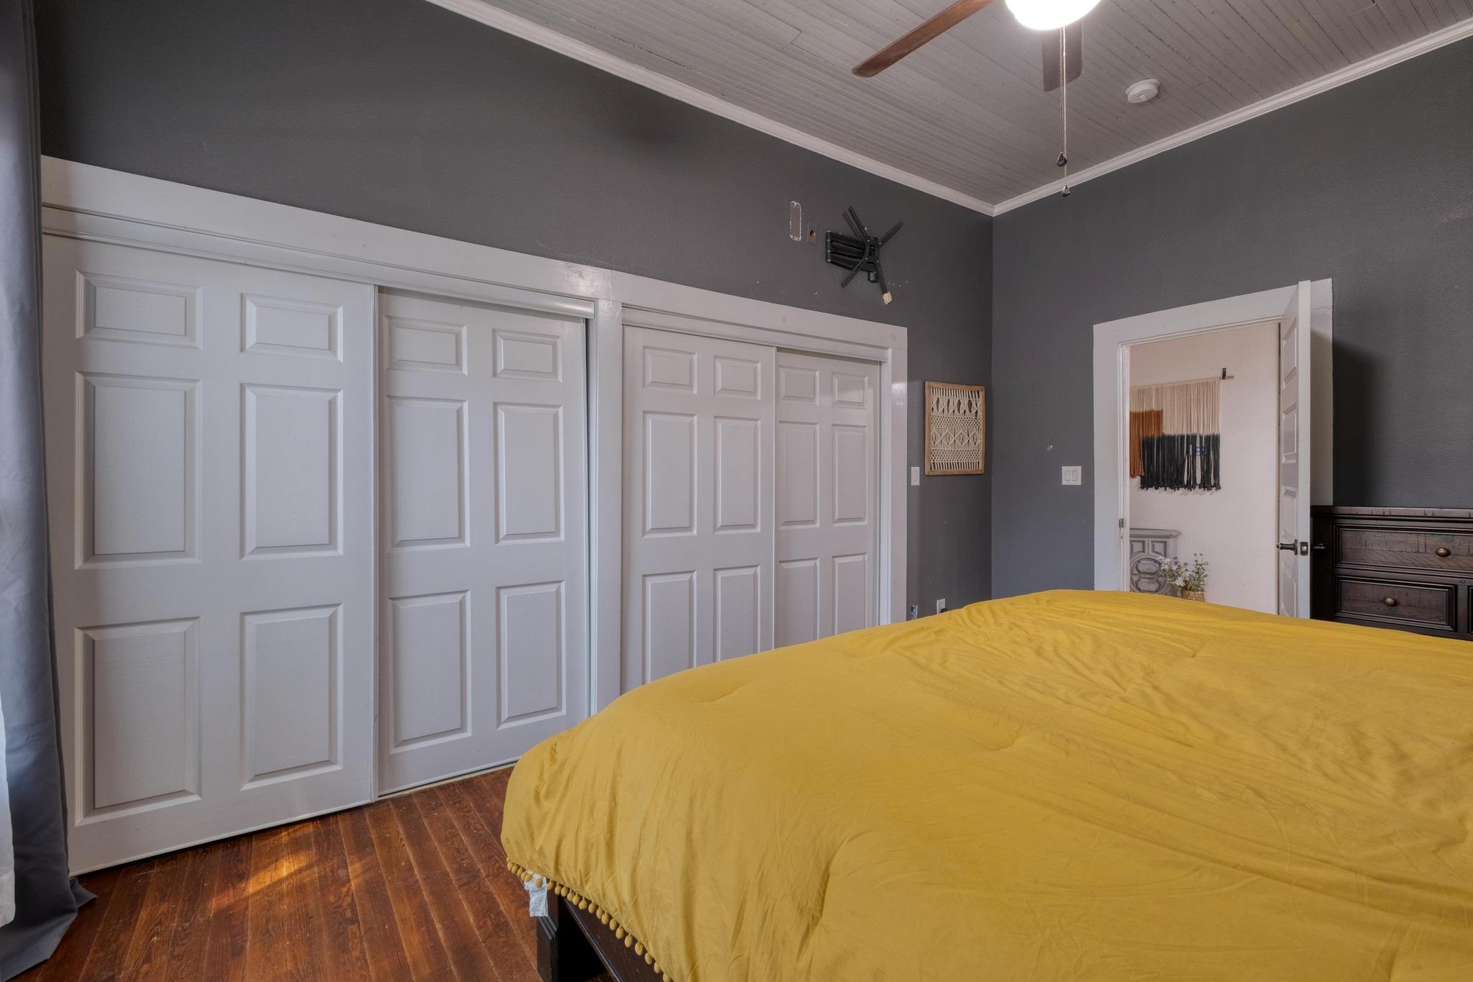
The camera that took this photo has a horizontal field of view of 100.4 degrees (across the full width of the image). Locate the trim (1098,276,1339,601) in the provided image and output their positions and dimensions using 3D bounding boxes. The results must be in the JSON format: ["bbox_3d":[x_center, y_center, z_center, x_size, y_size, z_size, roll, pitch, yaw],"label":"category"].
[{"bbox_3d":[2.471,0.104,3.294,0.080,2.197,1.074,0,0,-32],"label":"trim"}]

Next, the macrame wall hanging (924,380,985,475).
[{"bbox_3d":[1.484,-0.411,4.131,0.603,0.612,0.030,0,0,-32],"label":"macrame wall hanging"}]

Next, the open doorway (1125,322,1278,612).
[{"bbox_3d":[2.487,0.176,3.307,0.120,2.052,0.740,0,0,-32],"label":"open doorway"}]

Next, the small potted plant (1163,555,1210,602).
[{"bbox_3d":[3.808,0.771,5.200,0.370,0.460,0.390,0,0,-32],"label":"small potted plant"}]

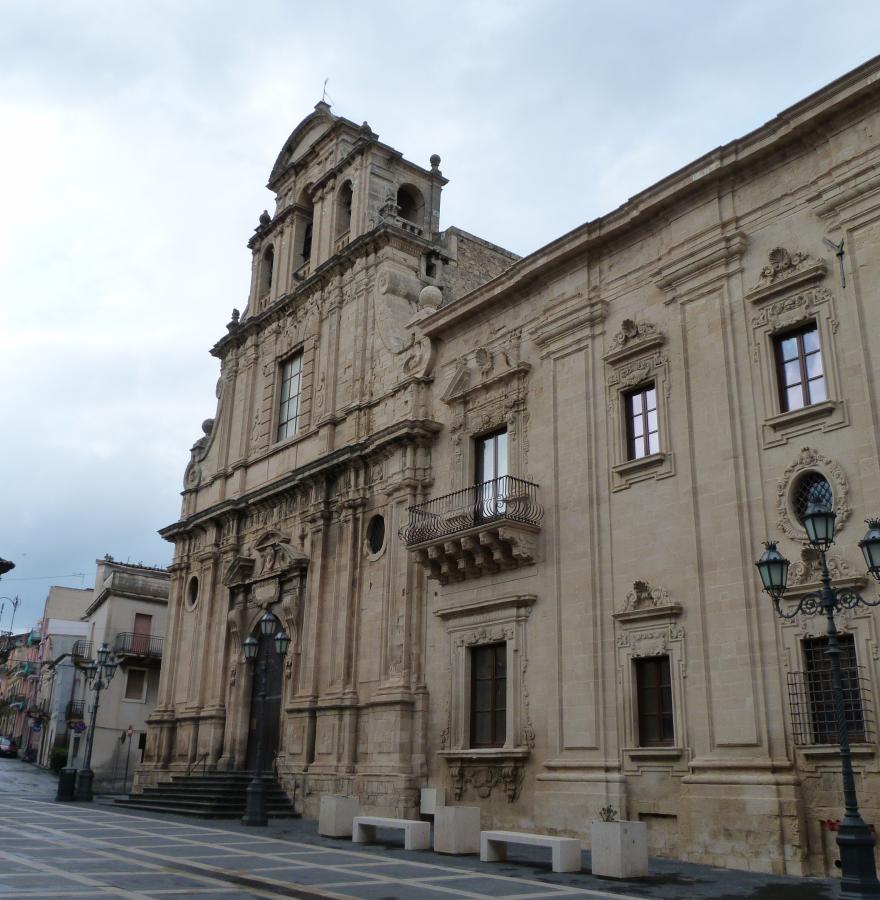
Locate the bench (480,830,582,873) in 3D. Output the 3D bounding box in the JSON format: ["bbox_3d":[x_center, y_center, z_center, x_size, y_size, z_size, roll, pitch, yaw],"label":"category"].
[{"bbox_3d":[1.498,6.752,15.170,0.470,0.460,1.870,16,-24,-37],"label":"bench"}]

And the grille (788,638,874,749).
[{"bbox_3d":[6.298,3.901,14.652,0.350,1.679,1.316,16,-24,-36],"label":"grille"}]

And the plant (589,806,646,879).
[{"bbox_3d":[2.778,6.067,14.066,0.580,1.000,0.580,16,-24,-36],"label":"plant"}]

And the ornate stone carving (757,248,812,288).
[{"bbox_3d":[6.706,-3.551,17.584,0.300,0.610,1.180,16,-24,-37],"label":"ornate stone carving"}]

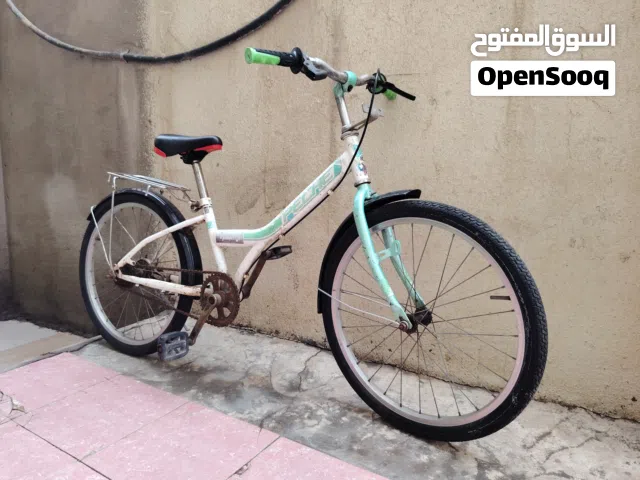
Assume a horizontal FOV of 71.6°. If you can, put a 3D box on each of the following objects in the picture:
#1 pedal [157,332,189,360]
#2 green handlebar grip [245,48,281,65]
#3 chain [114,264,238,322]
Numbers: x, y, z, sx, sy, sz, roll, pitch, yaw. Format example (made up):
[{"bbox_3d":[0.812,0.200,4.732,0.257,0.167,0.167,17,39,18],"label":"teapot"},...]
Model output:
[{"bbox_3d":[-0.421,0.304,1.268,0.028,0.064,0.096,-5,0,29],"label":"pedal"},{"bbox_3d":[-0.120,-0.392,0.952,0.079,0.031,0.031,-14,15,-38],"label":"green handlebar grip"},{"bbox_3d":[-0.467,0.162,1.395,0.540,0.150,0.022,5,4,29],"label":"chain"}]

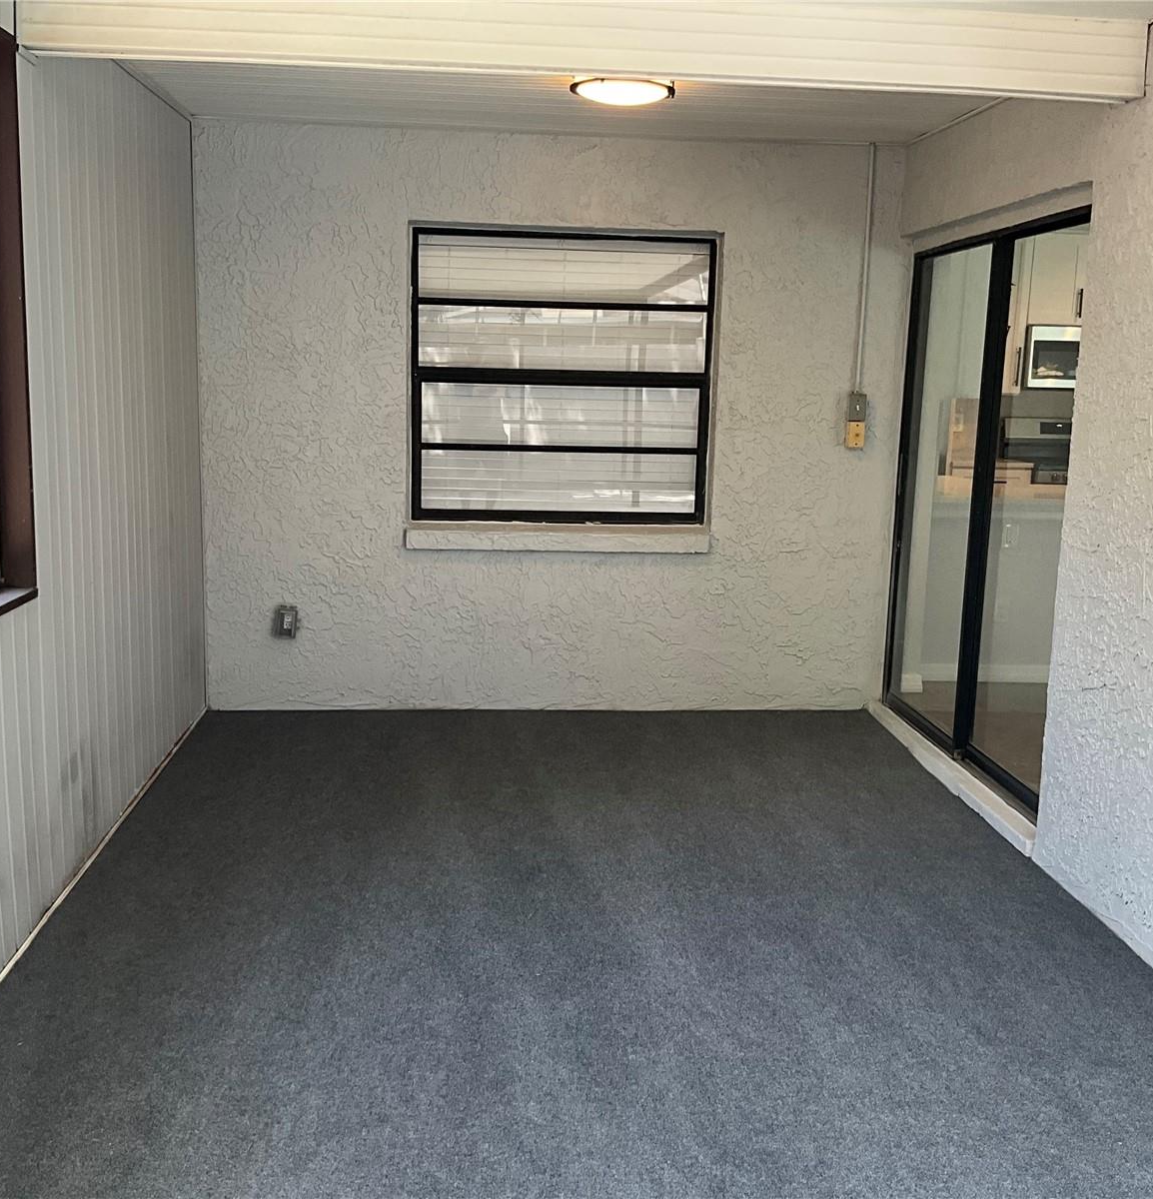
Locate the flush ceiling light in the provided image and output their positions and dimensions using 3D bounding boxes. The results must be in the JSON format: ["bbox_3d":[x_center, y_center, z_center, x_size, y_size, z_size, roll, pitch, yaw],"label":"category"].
[{"bbox_3d":[0.153,-1.687,4.413,0.350,0.115,0.350,1,10,-4],"label":"flush ceiling light"}]

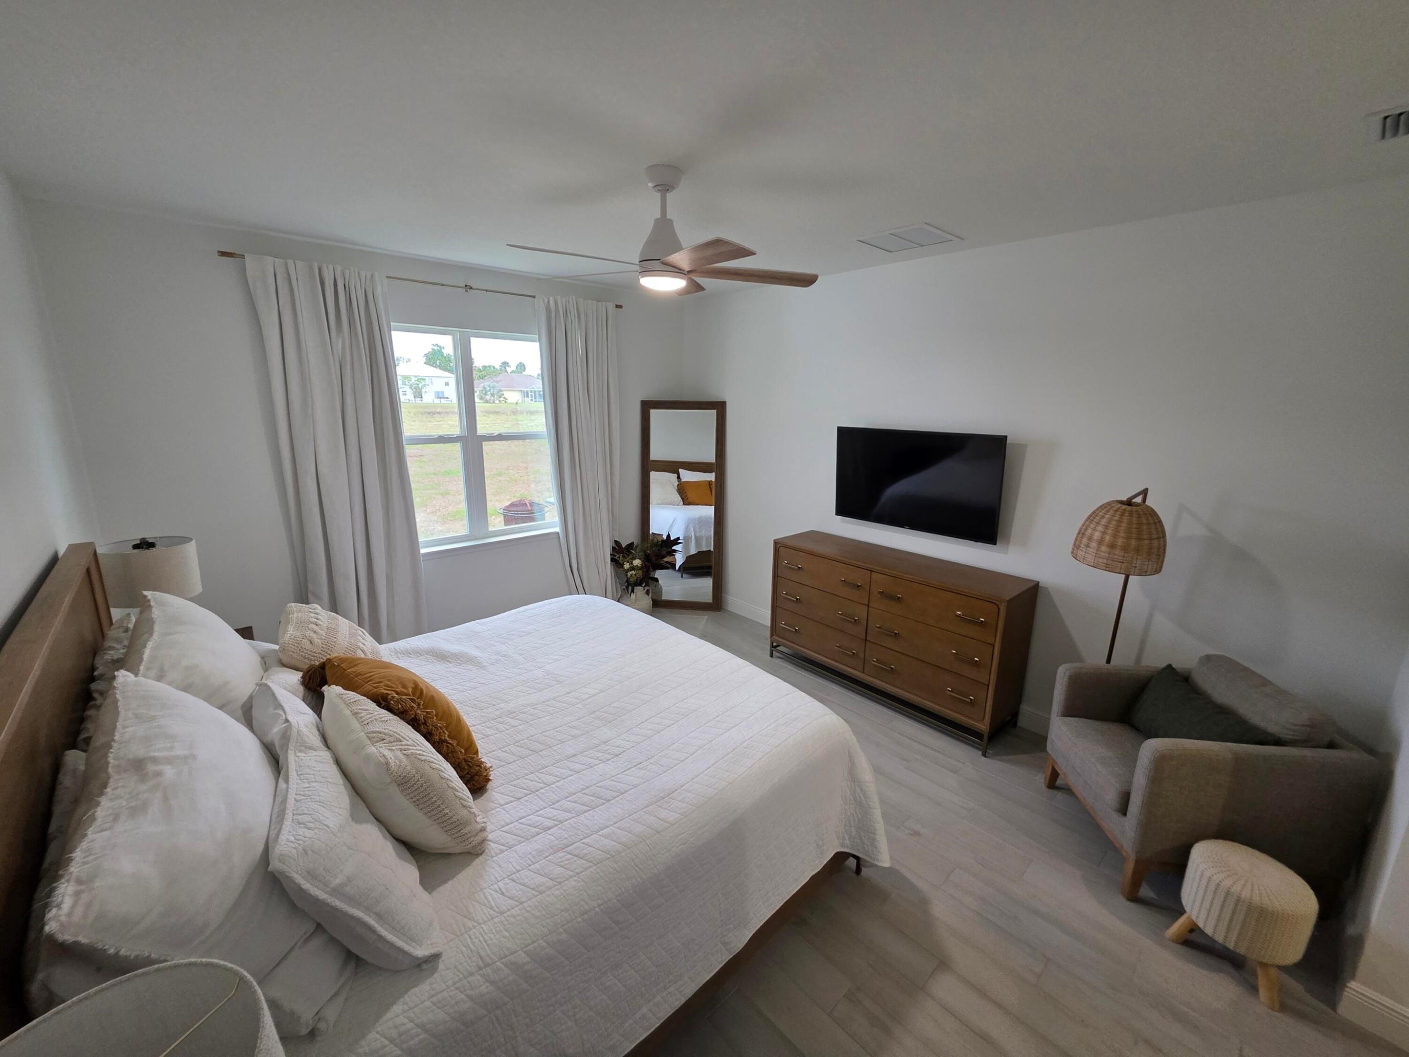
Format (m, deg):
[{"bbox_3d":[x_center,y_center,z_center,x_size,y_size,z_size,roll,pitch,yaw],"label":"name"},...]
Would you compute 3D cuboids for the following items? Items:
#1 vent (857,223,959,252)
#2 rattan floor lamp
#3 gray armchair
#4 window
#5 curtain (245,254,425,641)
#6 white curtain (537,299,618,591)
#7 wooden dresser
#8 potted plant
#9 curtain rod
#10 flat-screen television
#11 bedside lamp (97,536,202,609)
[{"bbox_3d":[1.087,-1.562,2.846,0.406,0.020,0.396,-13,19,-41],"label":"vent"},{"bbox_3d":[2.005,0.598,2.657,0.490,1.604,0.355,-13,19,-41],"label":"rattan floor lamp"},{"bbox_3d":[2.157,1.045,2.384,0.770,0.869,0.690,1,14,4],"label":"gray armchair"},{"bbox_3d":[-1.710,-0.682,3.961,1.870,1.498,0.100,-13,19,-41],"label":"window"},{"bbox_3d":[-2.221,-0.182,3.395,0.700,2.751,0.140,-13,19,-41],"label":"curtain"},{"bbox_3d":[-0.986,-0.458,4.492,0.715,2.745,0.140,-13,19,-41],"label":"white curtain"},{"bbox_3d":[1.244,0.673,3.676,0.467,0.964,1.630,-13,19,-41],"label":"wooden dresser"},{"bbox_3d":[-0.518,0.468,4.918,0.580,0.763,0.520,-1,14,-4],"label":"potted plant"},{"bbox_3d":[-1.624,-1.637,3.596,2.517,0.045,0.080,-13,19,-41],"label":"curtain rod"},{"bbox_3d":[1.375,-0.322,3.510,0.070,0.643,1.125,-13,19,-41],"label":"flat-screen television"},{"bbox_3d":[-2.605,0.391,2.561,0.330,0.660,0.330,-13,19,-41],"label":"bedside lamp"}]

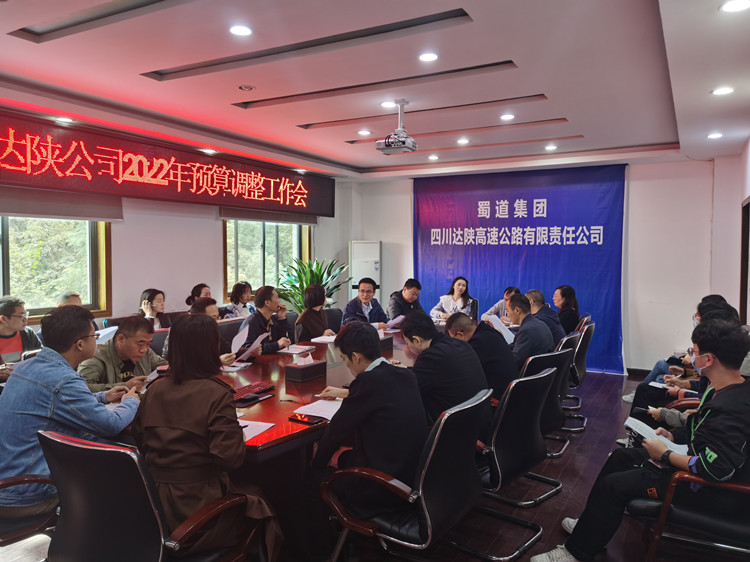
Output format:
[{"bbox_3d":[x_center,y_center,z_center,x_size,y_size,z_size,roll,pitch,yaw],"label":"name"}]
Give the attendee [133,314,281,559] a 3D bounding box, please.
[{"bbox_3d":[-0.654,0.799,2.472,0.520,1.310,0.800,2,3,29],"label":"attendee"}]

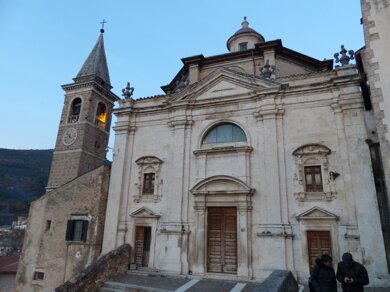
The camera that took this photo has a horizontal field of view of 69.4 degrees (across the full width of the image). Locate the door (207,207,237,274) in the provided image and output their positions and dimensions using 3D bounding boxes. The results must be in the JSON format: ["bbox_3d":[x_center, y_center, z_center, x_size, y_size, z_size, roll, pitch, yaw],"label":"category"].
[{"bbox_3d":[1.510,5.025,15.211,1.603,3.322,0.180,-4,-18,19],"label":"door"}]

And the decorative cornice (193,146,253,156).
[{"bbox_3d":[1.621,0.361,16.502,3.627,0.434,0.350,-4,-18,19],"label":"decorative cornice"}]

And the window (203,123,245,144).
[{"bbox_3d":[1.738,-0.705,17.056,2.697,1.255,0.300,-4,-18,19],"label":"window"}]

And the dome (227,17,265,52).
[{"bbox_3d":[5.219,-11.204,29.121,3.953,5.580,3.953,-4,-18,19],"label":"dome"}]

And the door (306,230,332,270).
[{"bbox_3d":[6.019,5.249,13.428,1.031,2.213,0.160,-4,-18,19],"label":"door"}]

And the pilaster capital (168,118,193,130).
[{"bbox_3d":[-0.852,-1.186,16.594,1.651,0.467,0.420,-4,-17,20],"label":"pilaster capital"}]

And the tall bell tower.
[{"bbox_3d":[-12.415,-3.682,32.663,4.708,23.809,4.708,-4,-18,19],"label":"tall bell tower"}]

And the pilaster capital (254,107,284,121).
[{"bbox_3d":[4.549,-1.882,17.157,1.823,0.636,0.420,-4,-17,18],"label":"pilaster capital"}]

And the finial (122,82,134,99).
[{"bbox_3d":[-5.113,-4.258,21.641,1.000,1.360,0.600,-4,-17,18],"label":"finial"}]

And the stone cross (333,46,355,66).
[{"bbox_3d":[8.435,-5.132,16.029,0.880,1.262,0.780,-4,-18,19],"label":"stone cross"}]

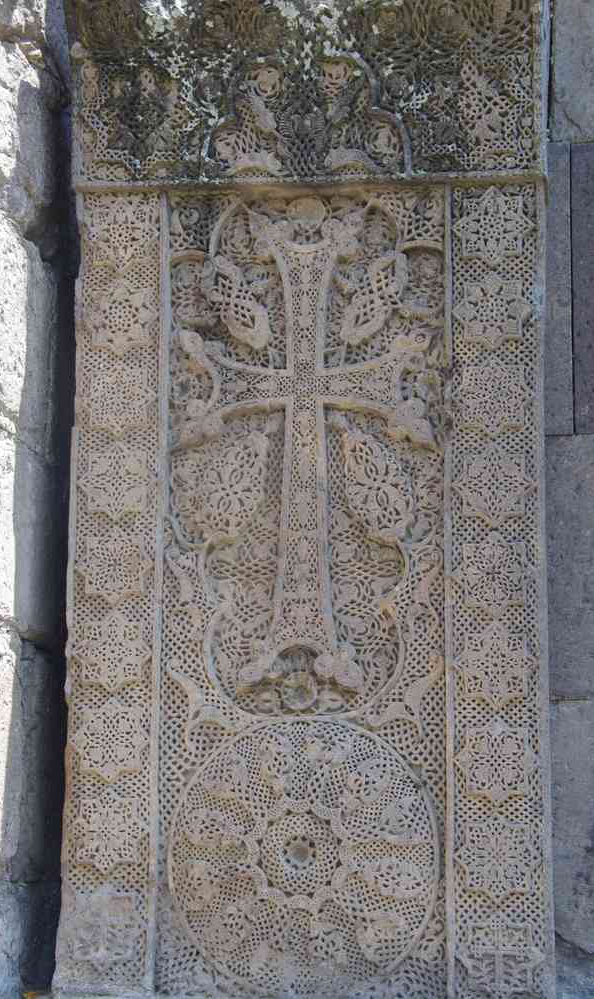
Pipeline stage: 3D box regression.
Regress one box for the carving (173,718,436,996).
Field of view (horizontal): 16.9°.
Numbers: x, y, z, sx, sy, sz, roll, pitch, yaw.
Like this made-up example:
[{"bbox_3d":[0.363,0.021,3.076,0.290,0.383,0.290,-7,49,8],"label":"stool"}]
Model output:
[{"bbox_3d":[0.012,0.626,3.500,0.475,0.480,0.070,0,-7,4],"label":"carving"}]

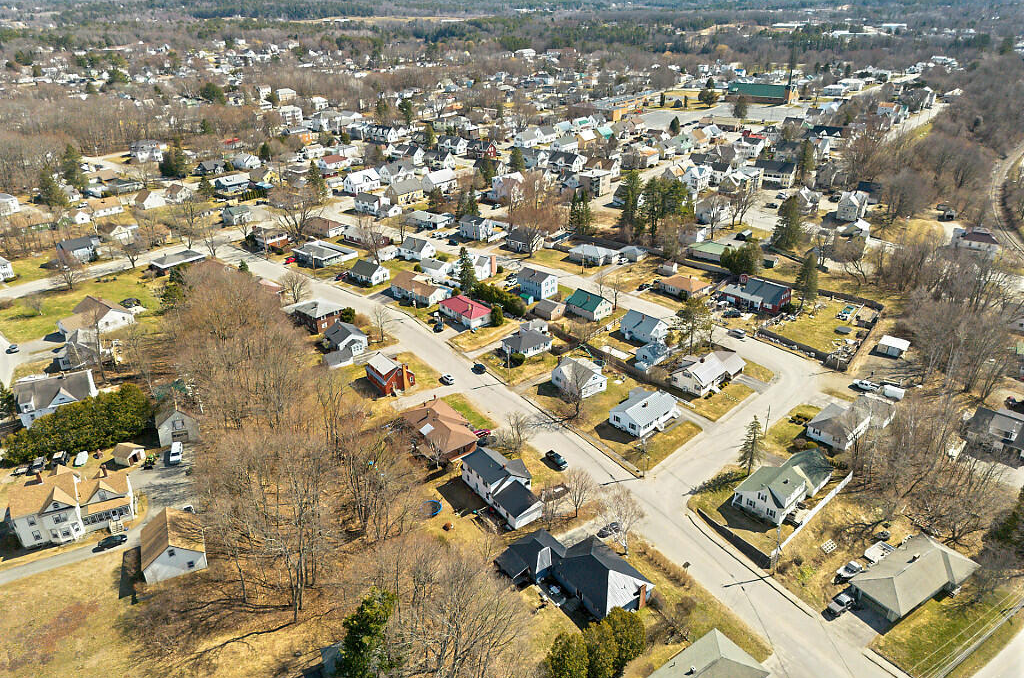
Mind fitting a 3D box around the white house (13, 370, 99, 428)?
[{"bbox_3d":[-109.340,13.810,171.120,15.350,10.500,9.090,-13,29,-22],"label":"white house"}]

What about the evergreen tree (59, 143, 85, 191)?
[{"bbox_3d":[-227.580,-88.460,366.900,8.590,23.730,8.590,-1,26,0],"label":"evergreen tree"}]

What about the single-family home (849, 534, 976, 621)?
[{"bbox_3d":[65.220,38.070,115.260,21.000,5.100,9.600,-16,31,-29],"label":"single-family home"}]

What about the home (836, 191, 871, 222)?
[{"bbox_3d":[143.560,-56.110,299.720,10.300,9.300,14.000,12,29,22],"label":"home"}]

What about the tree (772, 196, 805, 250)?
[{"bbox_3d":[103.000,-43.450,262.490,9.000,19.800,9.000,0,26,0],"label":"tree"}]

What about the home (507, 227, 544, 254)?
[{"bbox_3d":[5.280,-37.510,266.060,12.400,6.000,9.700,19,32,33],"label":"home"}]

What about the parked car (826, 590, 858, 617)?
[{"bbox_3d":[53.680,43.520,115.930,4.600,1.700,1.880,-15,30,-27],"label":"parked car"}]

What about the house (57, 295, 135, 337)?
[{"bbox_3d":[-120.670,-6.740,203.800,15.100,6.400,16.800,24,35,39],"label":"house"}]

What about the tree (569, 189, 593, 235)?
[{"bbox_3d":[26.750,-48.590,274.580,8.950,18.650,8.950,0,26,0],"label":"tree"}]

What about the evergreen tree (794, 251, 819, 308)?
[{"bbox_3d":[88.200,-16.660,209.720,6.680,18.710,6.680,0,26,0],"label":"evergreen tree"}]

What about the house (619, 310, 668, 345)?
[{"bbox_3d":[38.820,-4.340,208.310,8.890,6.160,10.810,-23,34,-37],"label":"house"}]

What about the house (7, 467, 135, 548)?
[{"bbox_3d":[-82.900,30.630,135.320,18.890,11.310,9.090,-10,28,-18],"label":"house"}]

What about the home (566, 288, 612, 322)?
[{"bbox_3d":[23.550,-10.740,212.350,8.760,6.220,10.480,-23,34,-37],"label":"home"}]

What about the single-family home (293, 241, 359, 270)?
[{"bbox_3d":[-67.670,-30.710,255.200,18.000,3.500,13.700,19,32,33],"label":"single-family home"}]

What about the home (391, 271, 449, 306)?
[{"bbox_3d":[-29.060,-16.010,224.020,17.460,5.650,9.190,22,34,37],"label":"home"}]

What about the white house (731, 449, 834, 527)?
[{"bbox_3d":[52.840,26.120,136.900,11.000,7.200,22.300,23,34,38],"label":"white house"}]

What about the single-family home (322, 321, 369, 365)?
[{"bbox_3d":[-45.010,0.900,188.910,12.900,6.000,14.700,-18,32,-32],"label":"single-family home"}]

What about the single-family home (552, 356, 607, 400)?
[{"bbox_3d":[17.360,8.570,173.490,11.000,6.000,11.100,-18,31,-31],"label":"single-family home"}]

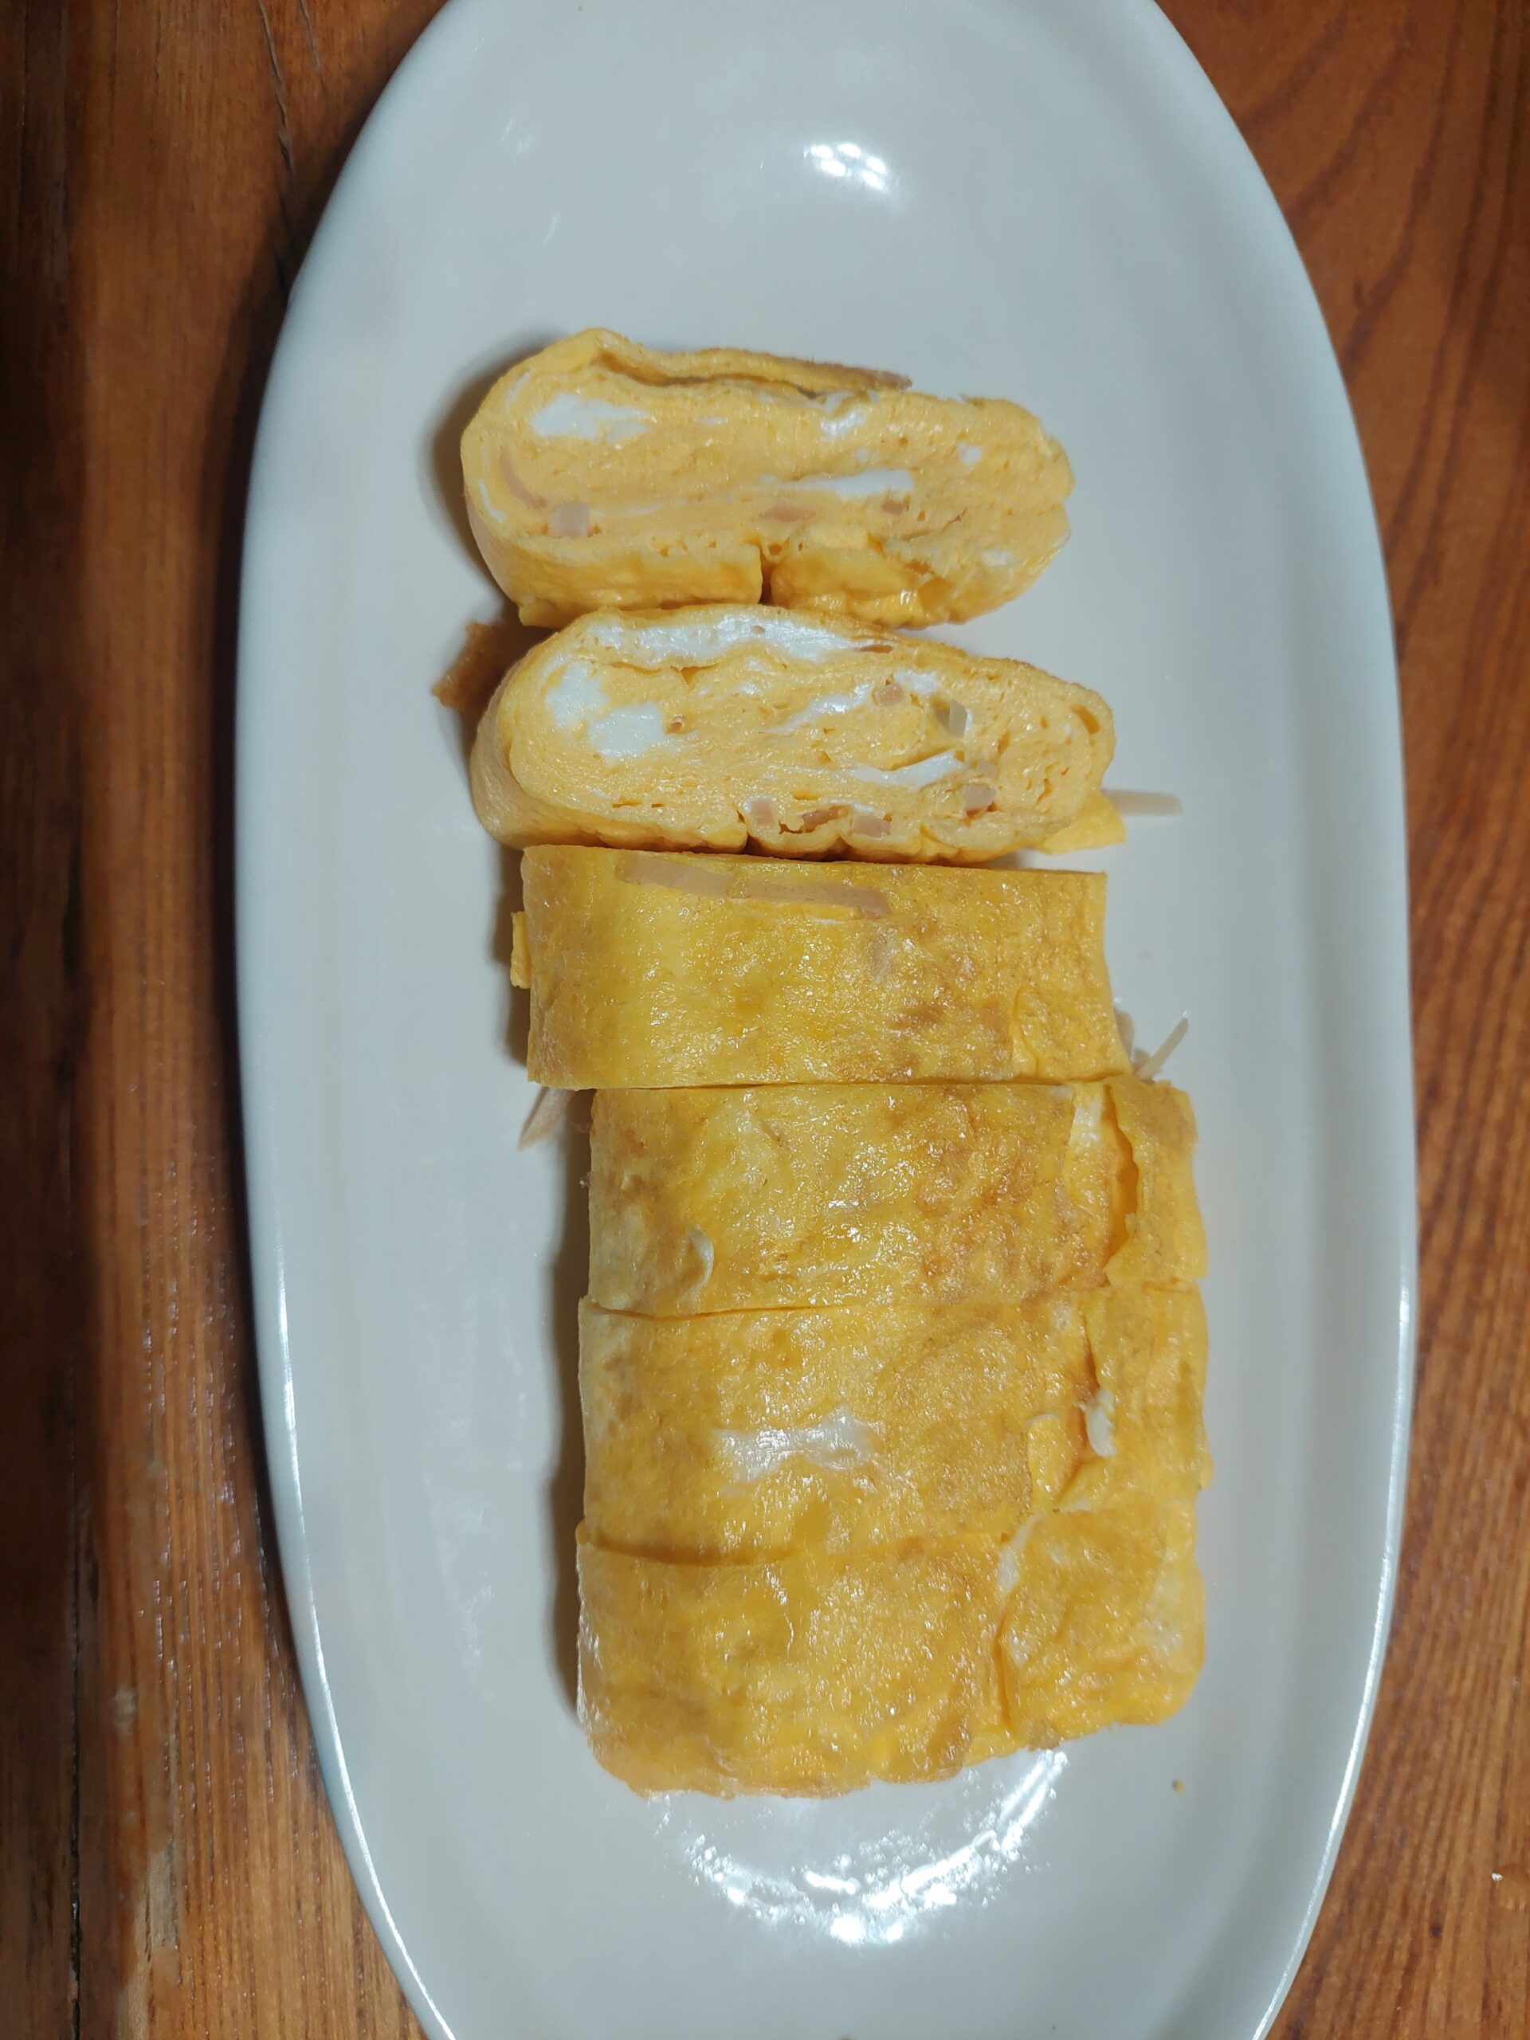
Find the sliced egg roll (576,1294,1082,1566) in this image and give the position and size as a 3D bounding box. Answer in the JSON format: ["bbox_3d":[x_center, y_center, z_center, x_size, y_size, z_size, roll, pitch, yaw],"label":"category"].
[{"bbox_3d":[0.016,0.059,0.209,0.085,0.029,0.029,-2,90,-3],"label":"sliced egg roll"}]

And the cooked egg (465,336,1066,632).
[{"bbox_3d":[0.000,-0.078,0.207,0.083,0.030,0.028,7,90,-3],"label":"cooked egg"}]

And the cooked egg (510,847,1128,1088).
[{"bbox_3d":[0.009,-0.007,0.208,0.088,0.029,0.032,2,90,-3],"label":"cooked egg"}]

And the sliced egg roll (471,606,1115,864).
[{"bbox_3d":[0.003,-0.040,0.207,0.088,0.031,0.027,7,90,-3],"label":"sliced egg roll"}]

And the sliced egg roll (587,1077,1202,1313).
[{"bbox_3d":[0.019,0.025,0.209,0.089,0.029,0.030,-2,90,-3],"label":"sliced egg roll"}]

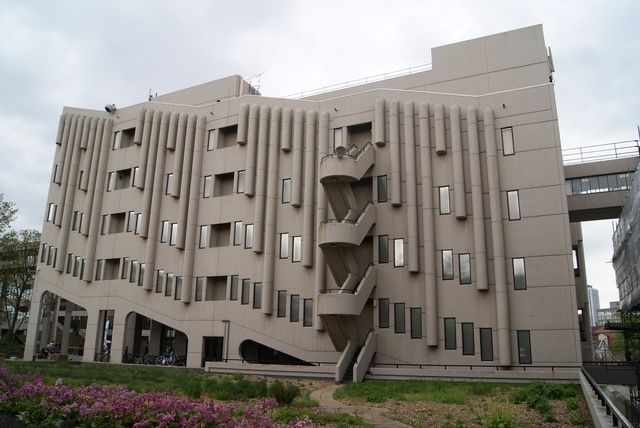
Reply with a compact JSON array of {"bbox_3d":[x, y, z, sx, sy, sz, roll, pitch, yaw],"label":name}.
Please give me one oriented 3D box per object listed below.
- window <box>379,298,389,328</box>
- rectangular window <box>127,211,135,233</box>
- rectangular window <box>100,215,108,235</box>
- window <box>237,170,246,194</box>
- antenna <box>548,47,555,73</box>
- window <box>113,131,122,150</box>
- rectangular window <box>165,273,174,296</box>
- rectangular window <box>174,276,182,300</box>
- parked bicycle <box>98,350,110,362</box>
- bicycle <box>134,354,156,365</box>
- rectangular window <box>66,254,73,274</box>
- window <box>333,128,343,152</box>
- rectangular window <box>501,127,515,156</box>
[{"bbox_3d":[3.912,6.042,29.083,0.610,1.719,0.150,-5,-14,26],"label":"window"},{"bbox_3d":[-14.922,0.609,37.930,0.590,1.660,0.130,-6,-16,26],"label":"rectangular window"},{"bbox_3d":[-18.570,0.986,41.607,0.610,1.719,0.150,-5,-14,26],"label":"rectangular window"},{"bbox_3d":[-5.564,-2.256,34.184,0.605,1.650,0.120,-6,-16,25],"label":"window"},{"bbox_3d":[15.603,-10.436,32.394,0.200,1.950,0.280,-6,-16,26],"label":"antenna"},{"bbox_3d":[-17.386,-6.238,41.044,0.590,1.660,0.130,-6,-16,26],"label":"window"},{"bbox_3d":[-11.134,5.222,35.491,0.600,1.688,0.150,-6,-16,25],"label":"rectangular window"},{"bbox_3d":[-10.015,5.269,34.158,0.590,1.660,0.130,-6,-16,26],"label":"rectangular window"},{"bbox_3d":[-16.149,10.679,36.000,1.700,1.000,0.550,-5,-15,25],"label":"parked bicycle"},{"bbox_3d":[-12.962,10.580,35.558,1.720,1.000,0.550,-6,-16,25],"label":"bicycle"},{"bbox_3d":[-20.383,4.086,39.169,0.570,1.630,0.150,-5,-15,25],"label":"rectangular window"},{"bbox_3d":[1.217,-4.932,32.060,0.600,1.688,0.150,-6,-16,25],"label":"window"},{"bbox_3d":[10.925,-4.172,27.888,0.610,1.719,0.150,-5,-14,26],"label":"rectangular window"}]

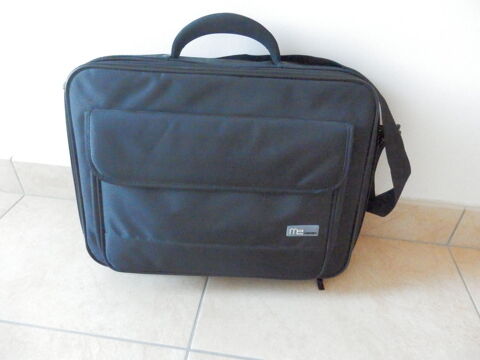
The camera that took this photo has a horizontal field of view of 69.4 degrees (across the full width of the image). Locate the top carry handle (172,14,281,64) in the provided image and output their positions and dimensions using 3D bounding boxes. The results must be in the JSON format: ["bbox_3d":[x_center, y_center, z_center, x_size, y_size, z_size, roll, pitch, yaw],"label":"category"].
[{"bbox_3d":[-0.018,-0.185,0.457,0.148,0.065,0.028,3,22,-1],"label":"top carry handle"}]

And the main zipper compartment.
[{"bbox_3d":[-0.026,-0.012,0.520,0.415,0.315,0.107,3,22,-1],"label":"main zipper compartment"}]

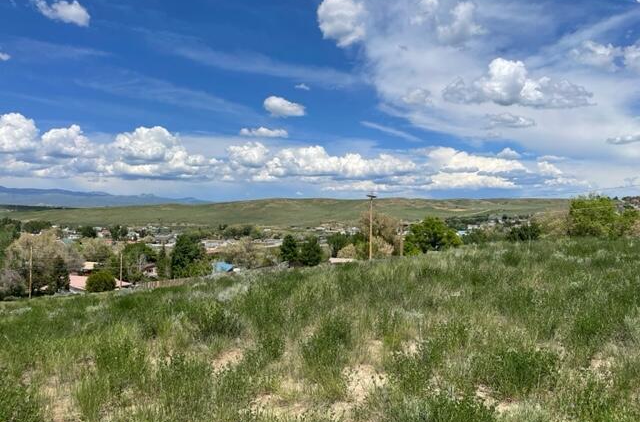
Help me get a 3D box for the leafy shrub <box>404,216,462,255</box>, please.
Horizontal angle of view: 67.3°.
[{"bbox_3d":[17.709,3.901,75.000,9.049,6.397,8.144,1,1,0],"label":"leafy shrub"}]

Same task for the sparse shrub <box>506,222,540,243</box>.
[{"bbox_3d":[26.247,2.644,62.000,4.385,2.580,3.947,1,1,0],"label":"sparse shrub"}]

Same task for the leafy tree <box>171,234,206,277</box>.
[{"bbox_3d":[-32.827,11.234,120.000,8.987,11.234,8.088,1,1,0],"label":"leafy tree"}]

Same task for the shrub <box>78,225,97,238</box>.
[{"bbox_3d":[-125.754,11.088,260.000,9.736,6.491,8.762,1,1,0],"label":"shrub"}]

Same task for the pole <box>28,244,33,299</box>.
[{"bbox_3d":[-49.384,10.491,82.000,0.320,9.212,0.320,1,1,0],"label":"pole"}]

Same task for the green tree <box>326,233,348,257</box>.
[{"bbox_3d":[3.823,7.536,105.000,4.805,5.242,4.325,1,1,0],"label":"green tree"}]

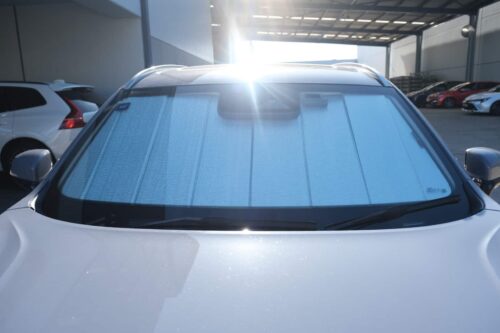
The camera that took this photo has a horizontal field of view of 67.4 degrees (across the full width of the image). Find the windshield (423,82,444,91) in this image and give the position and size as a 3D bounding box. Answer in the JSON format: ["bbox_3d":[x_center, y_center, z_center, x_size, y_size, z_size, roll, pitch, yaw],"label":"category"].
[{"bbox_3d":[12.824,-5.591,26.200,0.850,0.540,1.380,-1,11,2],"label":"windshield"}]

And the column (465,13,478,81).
[{"bbox_3d":[14.571,-6.990,24.705,0.370,5.930,0.270,-1,11,2],"label":"column"}]

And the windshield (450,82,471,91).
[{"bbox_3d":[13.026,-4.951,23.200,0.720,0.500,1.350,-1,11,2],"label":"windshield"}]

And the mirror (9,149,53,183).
[{"bbox_3d":[-0.915,0.004,1.560,0.200,0.150,0.125,-2,11,1],"label":"mirror"}]

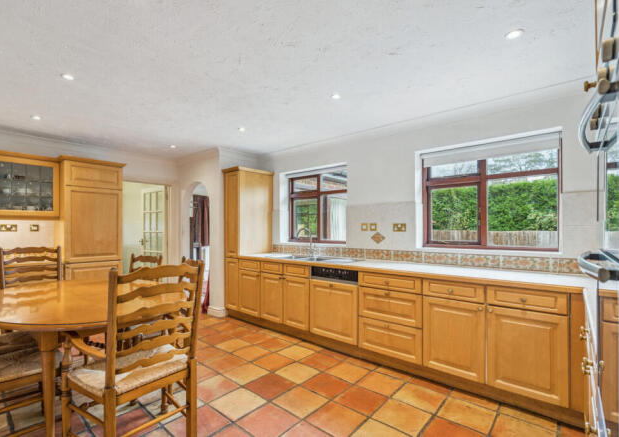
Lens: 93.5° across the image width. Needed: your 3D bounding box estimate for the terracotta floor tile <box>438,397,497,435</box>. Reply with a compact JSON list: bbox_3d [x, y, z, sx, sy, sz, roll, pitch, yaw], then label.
[{"bbox_3d":[1.059,1.329,1.965,0.305,0.018,0.305,-2,-4,40],"label":"terracotta floor tile"}]

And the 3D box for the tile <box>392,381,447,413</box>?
[{"bbox_3d":[0.823,1.351,2.185,0.300,0.015,0.300,-3,-5,41],"label":"tile"}]

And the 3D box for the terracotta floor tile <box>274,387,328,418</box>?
[{"bbox_3d":[-0.060,1.324,2.098,0.305,0.018,0.305,-2,-4,40],"label":"terracotta floor tile"}]

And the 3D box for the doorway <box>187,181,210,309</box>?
[{"bbox_3d":[-1.769,0.431,4.679,0.850,2.010,0.140,-2,-3,40],"label":"doorway"}]

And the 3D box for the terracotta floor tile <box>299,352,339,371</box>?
[{"bbox_3d":[0.098,1.386,2.806,0.300,0.015,0.300,-3,-5,41],"label":"terracotta floor tile"}]

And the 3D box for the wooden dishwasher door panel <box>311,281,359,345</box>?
[{"bbox_3d":[0.415,0.962,3.191,0.600,0.570,0.550,-2,-4,40],"label":"wooden dishwasher door panel"}]

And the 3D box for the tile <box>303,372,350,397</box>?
[{"bbox_3d":[0.139,1.339,2.326,0.305,0.018,0.305,-2,-4,40],"label":"tile"}]

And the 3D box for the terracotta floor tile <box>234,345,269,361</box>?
[{"bbox_3d":[-0.571,1.365,2.945,0.302,0.014,0.302,-2,-3,40],"label":"terracotta floor tile"}]

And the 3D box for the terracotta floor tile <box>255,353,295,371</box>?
[{"bbox_3d":[-0.347,1.381,2.777,0.300,0.015,0.300,-3,-5,41],"label":"terracotta floor tile"}]

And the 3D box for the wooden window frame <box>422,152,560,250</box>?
[{"bbox_3d":[1.714,-0.196,2.866,1.160,1.000,0.080,-2,-3,40],"label":"wooden window frame"}]

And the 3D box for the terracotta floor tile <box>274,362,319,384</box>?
[{"bbox_3d":[-0.095,1.348,2.542,0.302,0.014,0.302,-2,-3,40],"label":"terracotta floor tile"}]

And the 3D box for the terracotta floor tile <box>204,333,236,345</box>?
[{"bbox_3d":[-1.072,1.416,3.398,0.300,0.015,0.300,-3,-5,41],"label":"terracotta floor tile"}]

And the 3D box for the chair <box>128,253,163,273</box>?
[{"bbox_3d":[-1.737,0.848,2.695,0.480,0.990,0.500,-2,-3,32],"label":"chair"}]

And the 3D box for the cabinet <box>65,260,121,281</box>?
[{"bbox_3d":[-2.957,0.915,3.890,0.580,0.740,0.590,-2,-4,40],"label":"cabinet"}]

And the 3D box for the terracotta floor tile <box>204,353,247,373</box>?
[{"bbox_3d":[-0.791,1.377,2.748,0.300,0.015,0.300,-3,-5,41],"label":"terracotta floor tile"}]

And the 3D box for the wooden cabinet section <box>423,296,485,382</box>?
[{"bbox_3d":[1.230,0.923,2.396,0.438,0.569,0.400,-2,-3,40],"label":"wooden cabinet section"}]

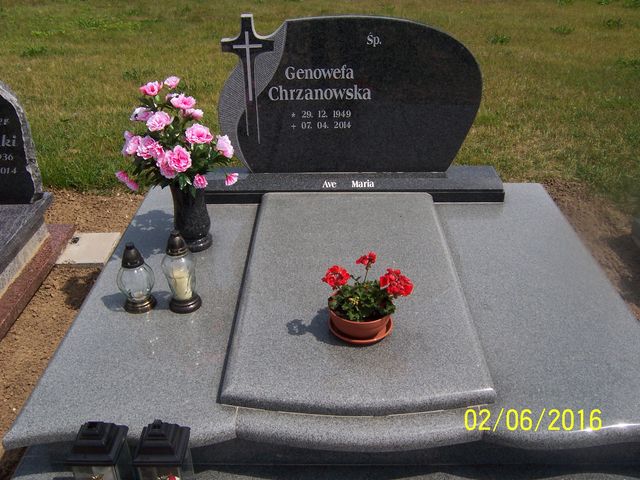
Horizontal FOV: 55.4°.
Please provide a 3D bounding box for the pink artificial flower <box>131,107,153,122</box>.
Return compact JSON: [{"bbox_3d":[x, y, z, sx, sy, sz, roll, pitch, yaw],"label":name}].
[{"bbox_3d":[-0.574,-0.403,1.961,0.055,0.060,0.070,13,24,-24],"label":"pink artificial flower"}]

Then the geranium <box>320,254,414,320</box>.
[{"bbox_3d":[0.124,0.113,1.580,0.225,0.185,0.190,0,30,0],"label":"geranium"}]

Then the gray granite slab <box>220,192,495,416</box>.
[{"bbox_3d":[0.102,0.126,2.075,0.737,0.060,1.194,0,31,1],"label":"gray granite slab"}]

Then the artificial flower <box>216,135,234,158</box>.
[{"bbox_3d":[-0.328,-0.324,2.115,0.055,0.080,0.080,-5,24,36],"label":"artificial flower"}]

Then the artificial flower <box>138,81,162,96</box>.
[{"bbox_3d":[-0.519,-0.464,1.867,0.075,0.055,0.055,0,0,0],"label":"artificial flower"}]

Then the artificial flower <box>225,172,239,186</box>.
[{"bbox_3d":[-0.293,-0.200,2.020,0.040,0.050,0.050,36,43,18],"label":"artificial flower"}]

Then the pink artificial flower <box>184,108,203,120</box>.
[{"bbox_3d":[-0.432,-0.428,2.082,0.060,0.050,0.050,-23,20,-33],"label":"pink artificial flower"}]

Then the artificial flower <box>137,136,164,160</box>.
[{"bbox_3d":[-0.525,-0.284,1.892,0.085,0.075,0.060,10,8,17],"label":"artificial flower"}]

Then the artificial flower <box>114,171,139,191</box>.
[{"bbox_3d":[-0.635,-0.195,2.002,0.045,0.075,0.080,-45,46,-15],"label":"artificial flower"}]

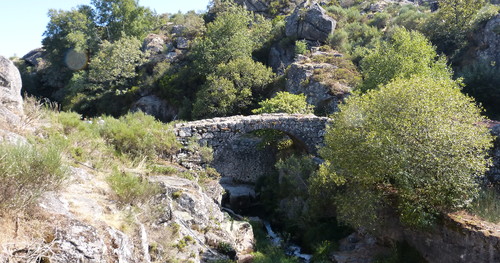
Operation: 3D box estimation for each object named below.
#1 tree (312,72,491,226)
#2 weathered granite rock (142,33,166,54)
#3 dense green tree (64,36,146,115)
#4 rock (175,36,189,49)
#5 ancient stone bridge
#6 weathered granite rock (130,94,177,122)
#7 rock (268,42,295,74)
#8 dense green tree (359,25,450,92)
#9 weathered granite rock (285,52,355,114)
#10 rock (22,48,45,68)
[{"bbox_3d":[5.749,0.750,14.000,6.270,5.850,5.650,0,4,0],"label":"tree"},{"bbox_3d":[-9.632,-8.876,36.500,2.330,2.110,1.860,0,4,0],"label":"weathered granite rock"},{"bbox_3d":[-12.308,-4.761,31.000,6.650,6.600,5.650,0,4,0],"label":"dense green tree"},{"bbox_3d":[-7.201,-9.359,38.000,1.470,1.180,1.180,0,4,0],"label":"rock"},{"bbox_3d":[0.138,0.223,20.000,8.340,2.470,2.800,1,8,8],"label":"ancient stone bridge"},{"bbox_3d":[-7.750,-1.847,29.000,3.610,2.190,2.800,0,8,0],"label":"weathered granite rock"},{"bbox_3d":[2.465,-5.735,28.500,2.160,2.490,1.730,0,4,0],"label":"rock"},{"bbox_3d":[11.627,-5.232,27.000,6.360,4.970,6.000,0,8,0],"label":"dense green tree"},{"bbox_3d":[4.779,-3.235,25.500,4.920,4.510,3.940,0,4,0],"label":"weathered granite rock"},{"bbox_3d":[-26.961,-9.206,45.000,2.200,2.180,1.870,0,4,0],"label":"rock"}]

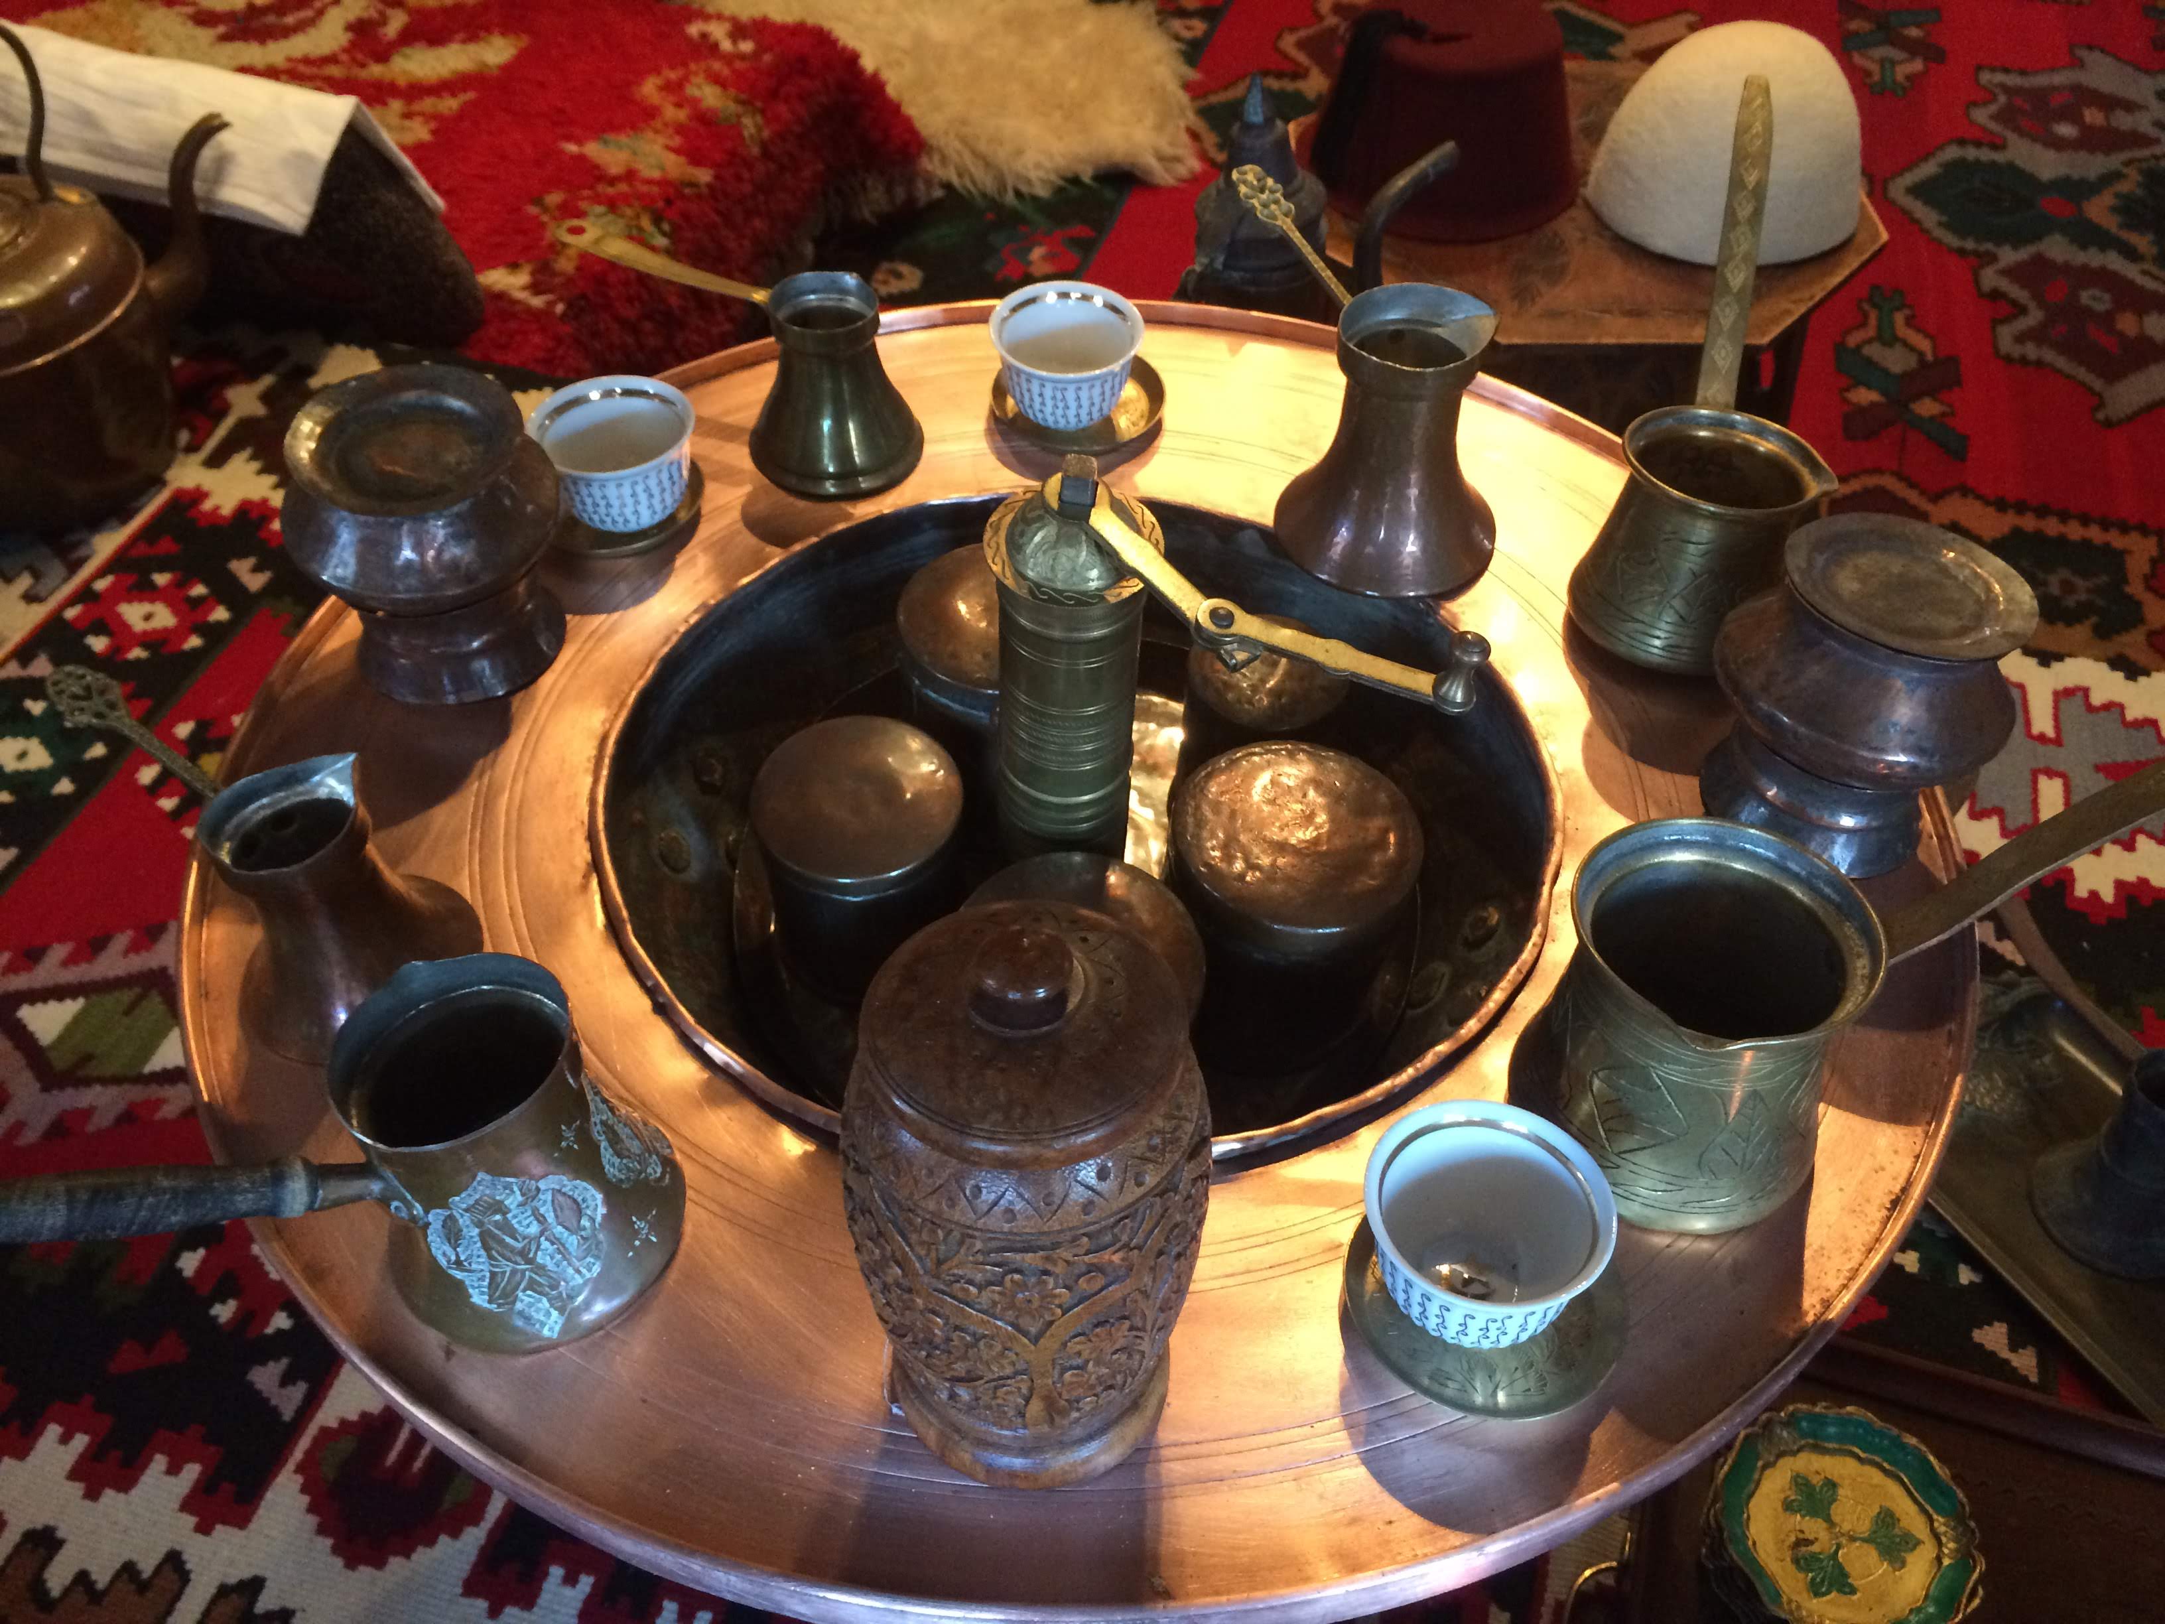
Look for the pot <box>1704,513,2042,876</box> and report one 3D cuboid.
[{"bbox_3d":[0.259,-0.037,0.608,0.099,0.097,0.099,0,47,0],"label":"pot"}]

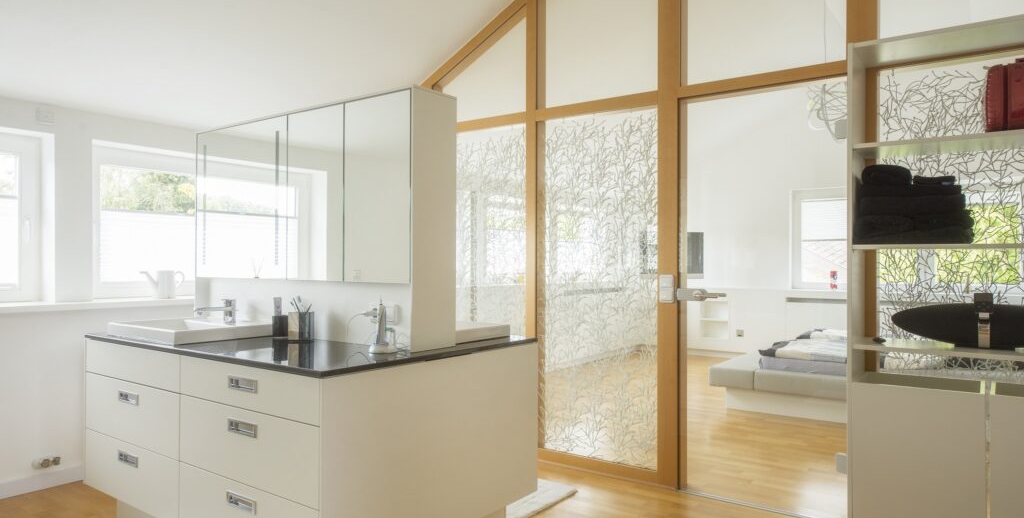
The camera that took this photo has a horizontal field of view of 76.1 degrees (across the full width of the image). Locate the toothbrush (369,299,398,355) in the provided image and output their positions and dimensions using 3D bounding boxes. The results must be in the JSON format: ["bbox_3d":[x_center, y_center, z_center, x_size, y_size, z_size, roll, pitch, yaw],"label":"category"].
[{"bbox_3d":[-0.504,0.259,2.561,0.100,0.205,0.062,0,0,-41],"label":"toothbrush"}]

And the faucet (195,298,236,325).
[{"bbox_3d":[-1.405,0.249,3.100,0.048,0.113,0.195,0,0,36],"label":"faucet"}]

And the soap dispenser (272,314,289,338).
[{"bbox_3d":[-1.065,0.312,3.042,0.071,0.100,0.071,0,0,36],"label":"soap dispenser"}]

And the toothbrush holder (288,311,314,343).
[{"bbox_3d":[-0.939,0.299,2.915,0.080,0.126,0.079,0,0,36],"label":"toothbrush holder"}]

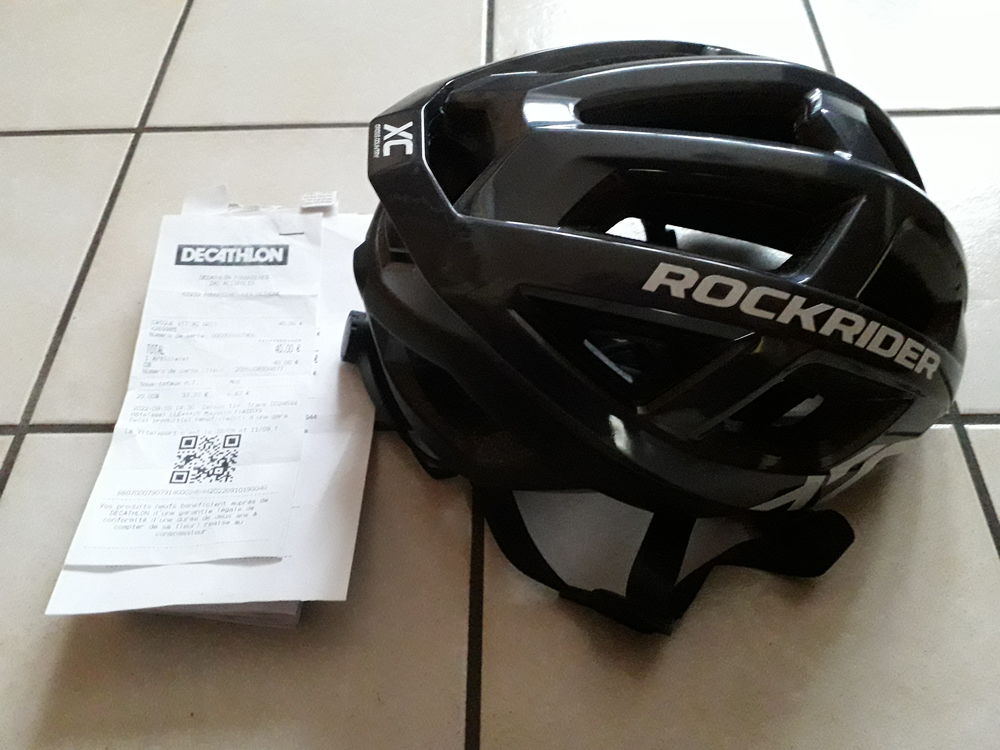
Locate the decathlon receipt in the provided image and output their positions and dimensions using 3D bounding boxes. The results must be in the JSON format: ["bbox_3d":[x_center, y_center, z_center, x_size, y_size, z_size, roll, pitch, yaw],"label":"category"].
[{"bbox_3d":[-0.131,-0.006,0.362,0.083,0.010,0.195,-2,55,-2],"label":"decathlon receipt"}]

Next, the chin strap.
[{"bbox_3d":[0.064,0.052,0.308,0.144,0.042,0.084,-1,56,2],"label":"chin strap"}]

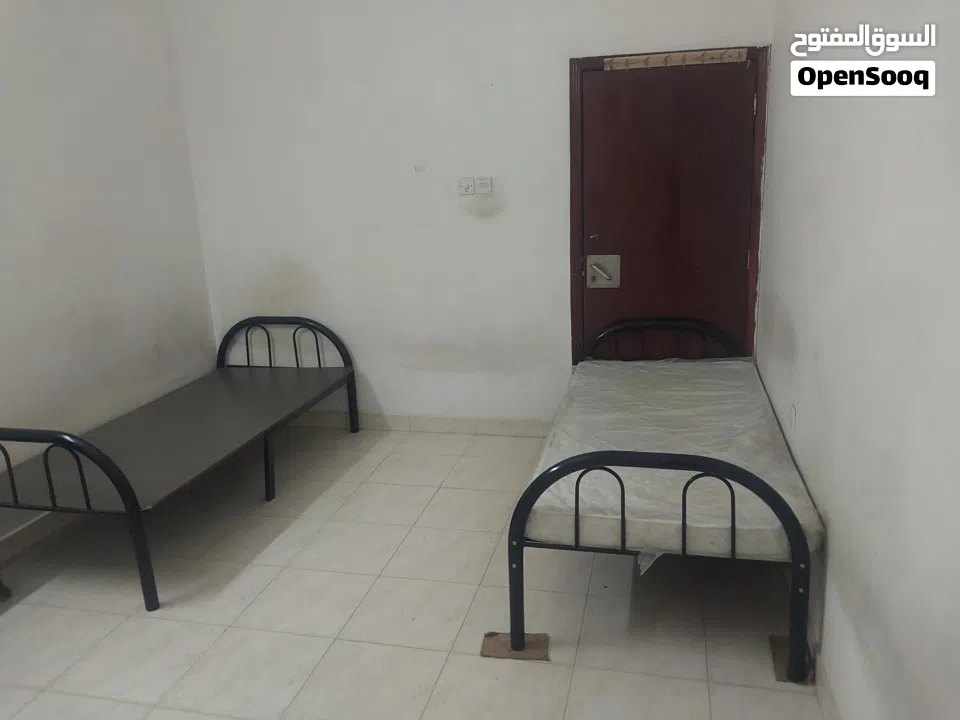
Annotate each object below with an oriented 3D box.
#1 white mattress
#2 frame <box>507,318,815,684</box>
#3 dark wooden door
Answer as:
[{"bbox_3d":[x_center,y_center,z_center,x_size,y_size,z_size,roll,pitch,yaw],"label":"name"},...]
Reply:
[{"bbox_3d":[0.801,0.306,3.473,0.913,0.116,1.881,2,16,14],"label":"white mattress"},{"bbox_3d":[0.771,0.380,3.501,0.940,0.724,1.952,2,16,14],"label":"frame"},{"bbox_3d":[0.954,-0.492,4.304,0.850,1.969,0.060,2,16,14],"label":"dark wooden door"}]

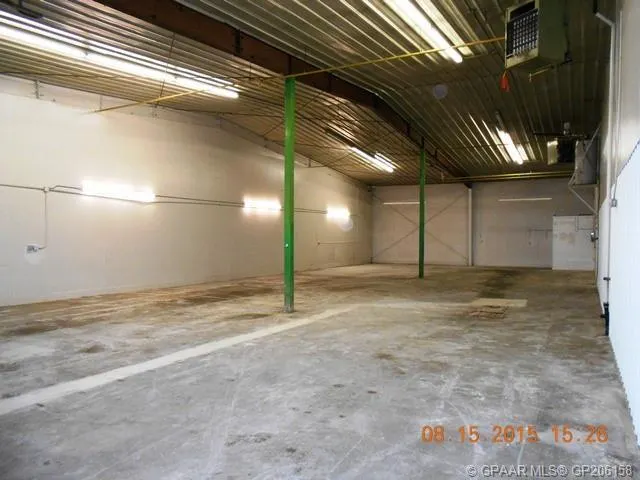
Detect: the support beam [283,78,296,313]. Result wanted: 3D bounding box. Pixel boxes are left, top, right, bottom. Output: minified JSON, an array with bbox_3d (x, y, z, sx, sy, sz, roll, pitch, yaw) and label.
[{"bbox_3d":[-0.592,-0.889,9.482,0.180,4.624,0.180,0,0,29],"label":"support beam"}]

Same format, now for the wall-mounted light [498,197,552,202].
[{"bbox_3d":[9.974,-1.954,23.409,2.443,0.100,0.100,0,0,29],"label":"wall-mounted light"}]

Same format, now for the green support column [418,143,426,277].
[{"bbox_3d":[3.680,-0.883,17.273,0.175,4.552,0.175,0,0,29],"label":"green support column"}]

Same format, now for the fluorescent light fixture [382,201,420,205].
[{"bbox_3d":[4.653,-1.999,26.327,2.443,0.100,0.100,0,0,29],"label":"fluorescent light fixture"}]

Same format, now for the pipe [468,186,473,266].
[{"bbox_3d":[7.709,-0.640,24.622,0.160,4.008,0.160,0,0,29],"label":"pipe"}]

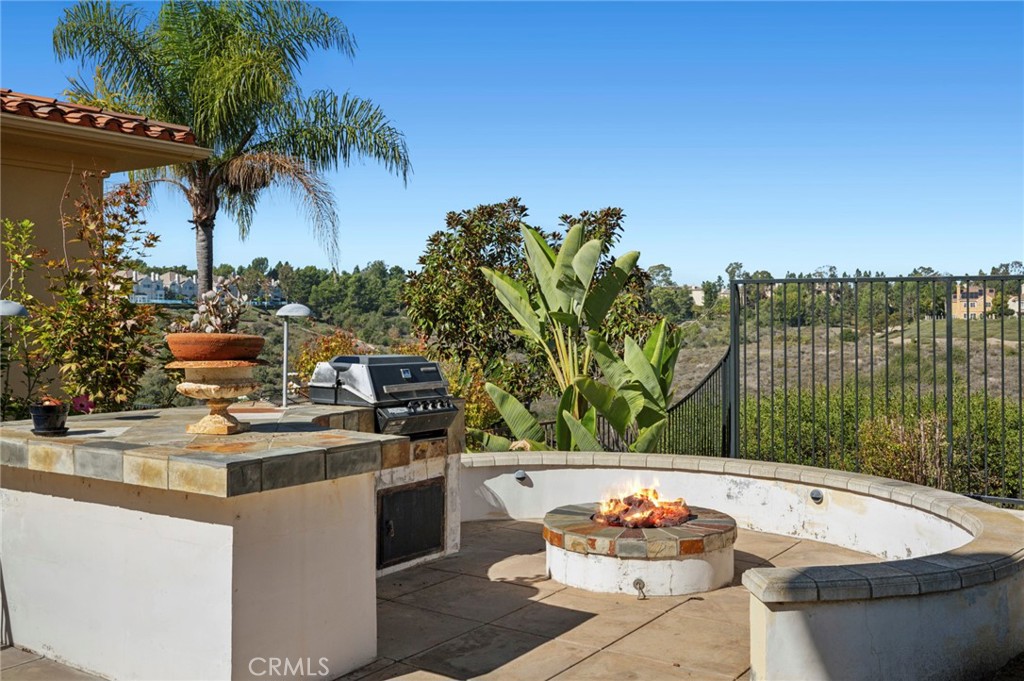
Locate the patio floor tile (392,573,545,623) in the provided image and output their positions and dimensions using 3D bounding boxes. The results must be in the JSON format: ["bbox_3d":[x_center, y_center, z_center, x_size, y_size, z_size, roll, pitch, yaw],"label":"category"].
[{"bbox_3d":[-0.194,1.303,5.005,0.610,0.025,0.610,1,2,35],"label":"patio floor tile"}]

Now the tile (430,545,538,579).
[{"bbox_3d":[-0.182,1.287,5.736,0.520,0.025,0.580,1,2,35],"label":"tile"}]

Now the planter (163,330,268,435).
[{"bbox_3d":[-1.291,0.190,4.355,0.440,0.420,0.440,-1,1,-17],"label":"planter"}]

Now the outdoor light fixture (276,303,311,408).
[{"bbox_3d":[-1.204,0.085,5.480,0.190,0.575,0.190,-1,1,-12],"label":"outdoor light fixture"}]

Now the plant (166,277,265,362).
[{"bbox_3d":[-1.297,-0.096,4.360,0.430,0.370,0.430,-1,1,-17],"label":"plant"}]

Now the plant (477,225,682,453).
[{"bbox_3d":[0.562,0.108,8.207,1.680,2.117,1.300,0,1,4],"label":"plant"}]

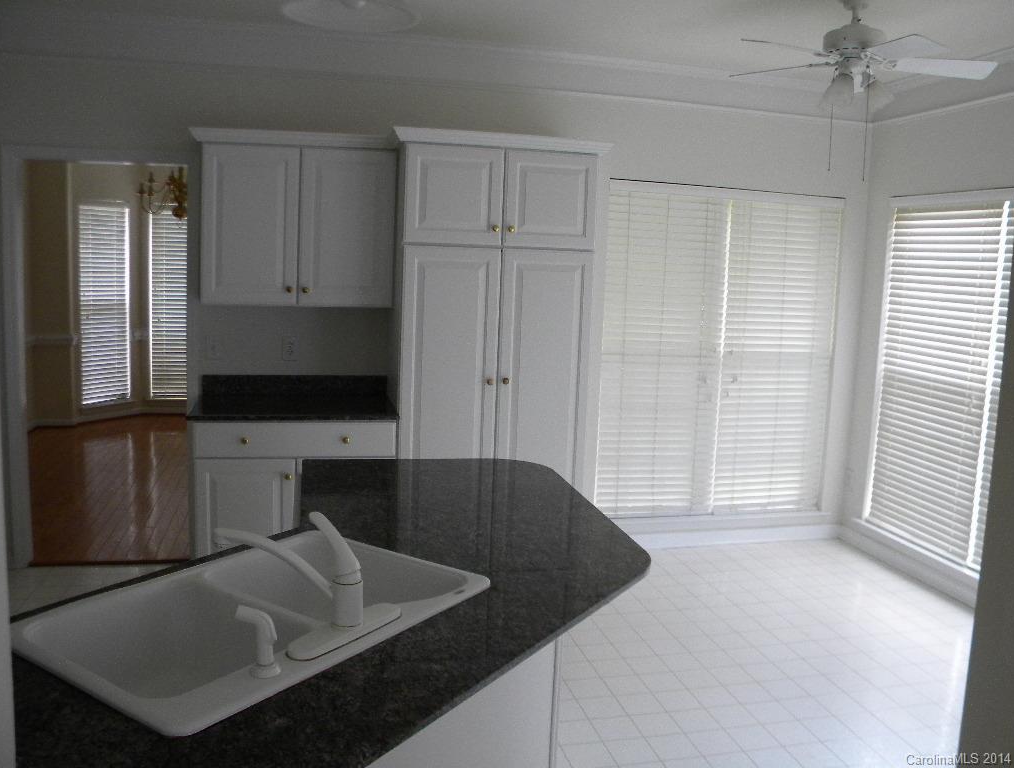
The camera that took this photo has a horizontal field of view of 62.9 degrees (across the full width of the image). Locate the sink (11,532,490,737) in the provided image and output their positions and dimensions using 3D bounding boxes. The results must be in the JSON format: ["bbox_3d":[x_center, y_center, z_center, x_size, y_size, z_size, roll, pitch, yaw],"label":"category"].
[{"bbox_3d":[-0.437,0.494,1.492,0.545,0.210,0.760,6,7,31],"label":"sink"}]

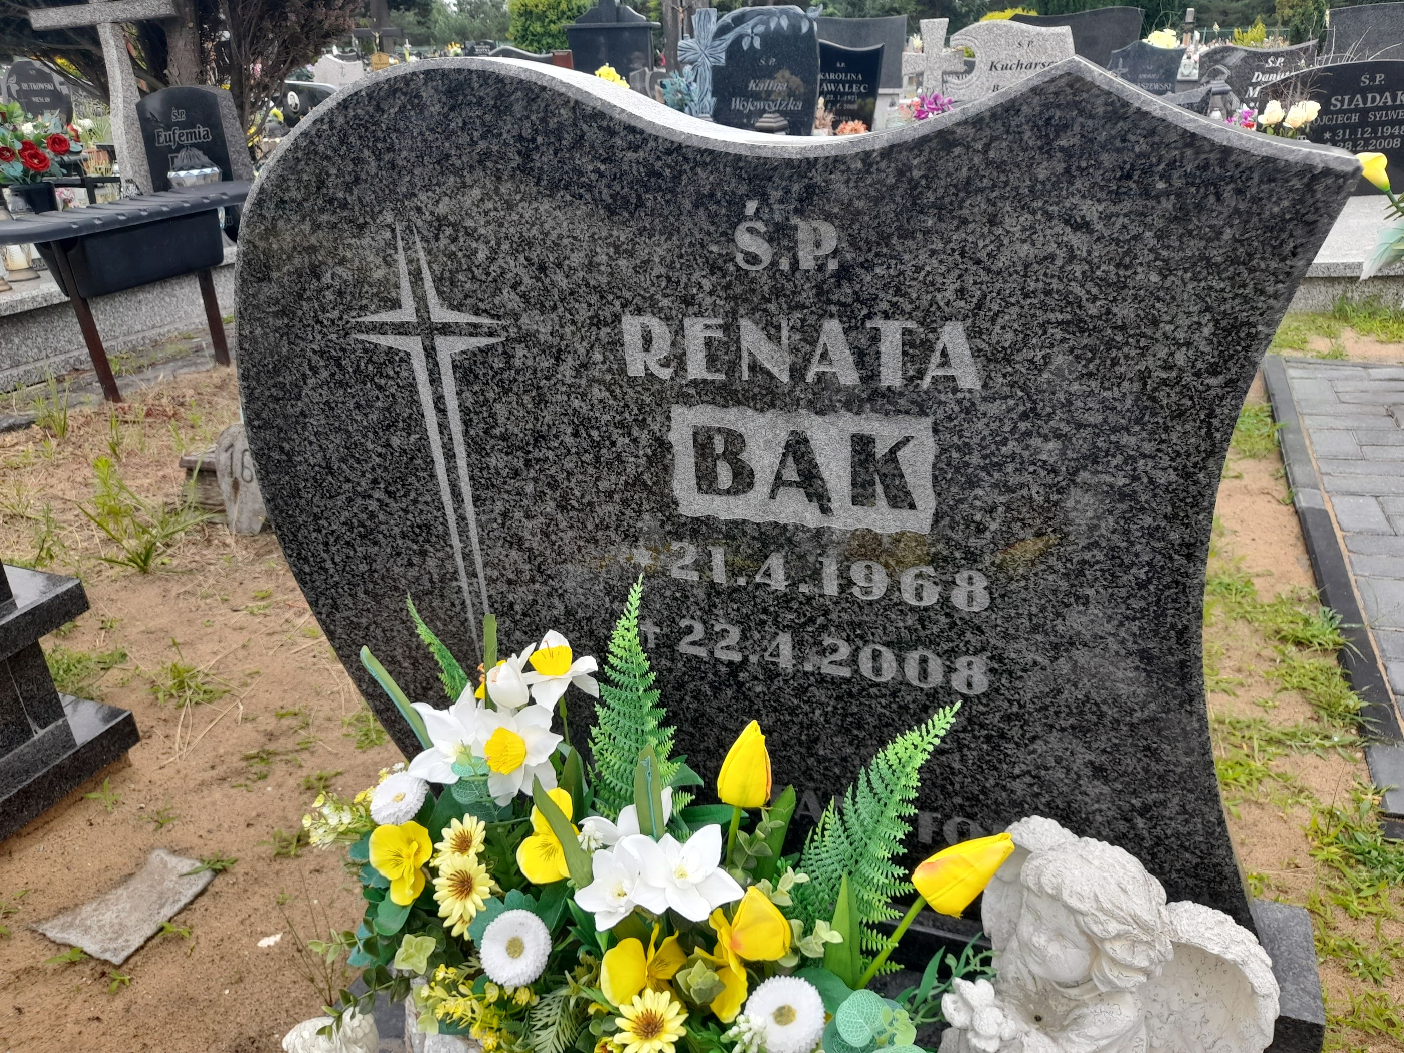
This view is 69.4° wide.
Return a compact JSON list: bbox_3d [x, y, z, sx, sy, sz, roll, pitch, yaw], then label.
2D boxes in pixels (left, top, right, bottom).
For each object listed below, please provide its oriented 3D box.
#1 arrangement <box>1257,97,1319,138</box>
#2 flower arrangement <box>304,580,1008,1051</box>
[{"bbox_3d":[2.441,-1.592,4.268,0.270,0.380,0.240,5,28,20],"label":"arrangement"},{"bbox_3d":[-0.072,0.346,0.862,0.580,0.440,0.400,5,28,20],"label":"flower arrangement"}]

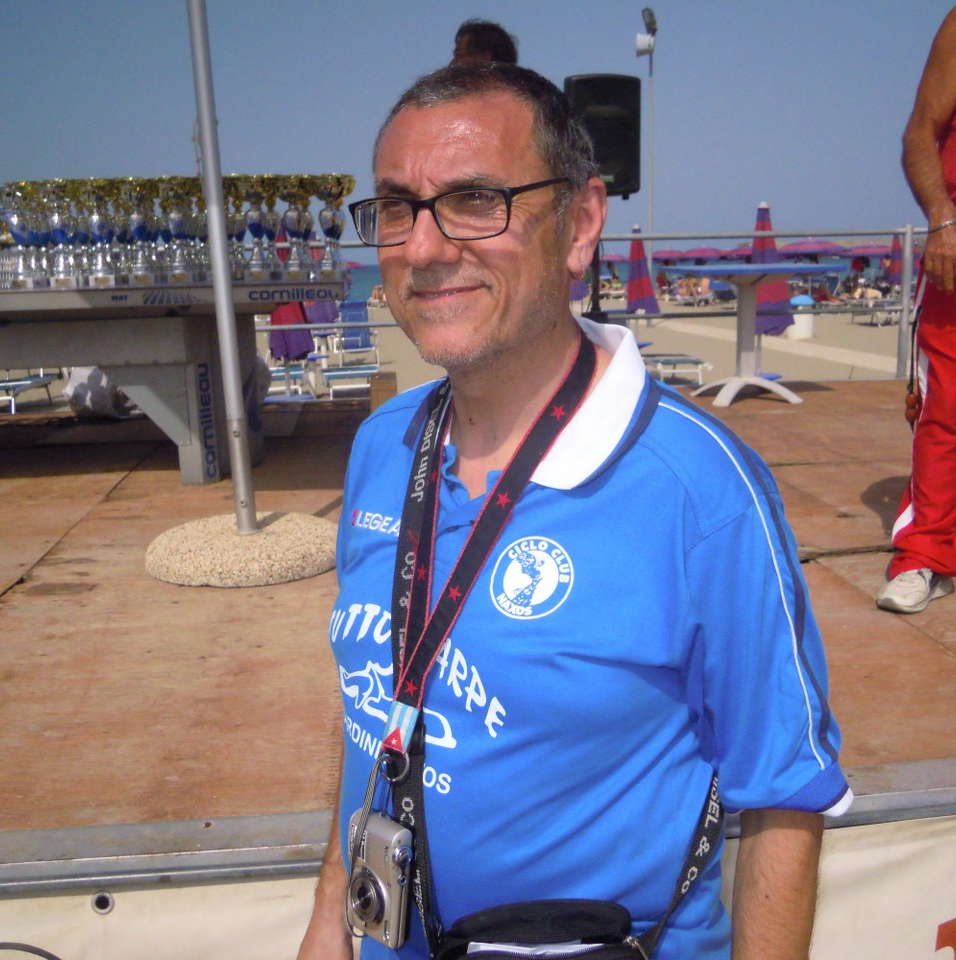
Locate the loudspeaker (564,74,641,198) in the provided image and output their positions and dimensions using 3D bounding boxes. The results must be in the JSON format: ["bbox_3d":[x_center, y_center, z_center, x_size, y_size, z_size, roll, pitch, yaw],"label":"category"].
[{"bbox_3d":[0.692,-1.930,5.800,0.385,0.630,0.360,-3,12,-8],"label":"loudspeaker"}]

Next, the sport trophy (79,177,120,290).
[{"bbox_3d":[-1.372,-0.884,3.734,0.117,0.385,0.117,-3,12,-8],"label":"sport trophy"}]

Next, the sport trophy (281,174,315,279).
[{"bbox_3d":[-0.681,-0.931,3.828,0.117,0.376,0.117,-3,12,-8],"label":"sport trophy"}]

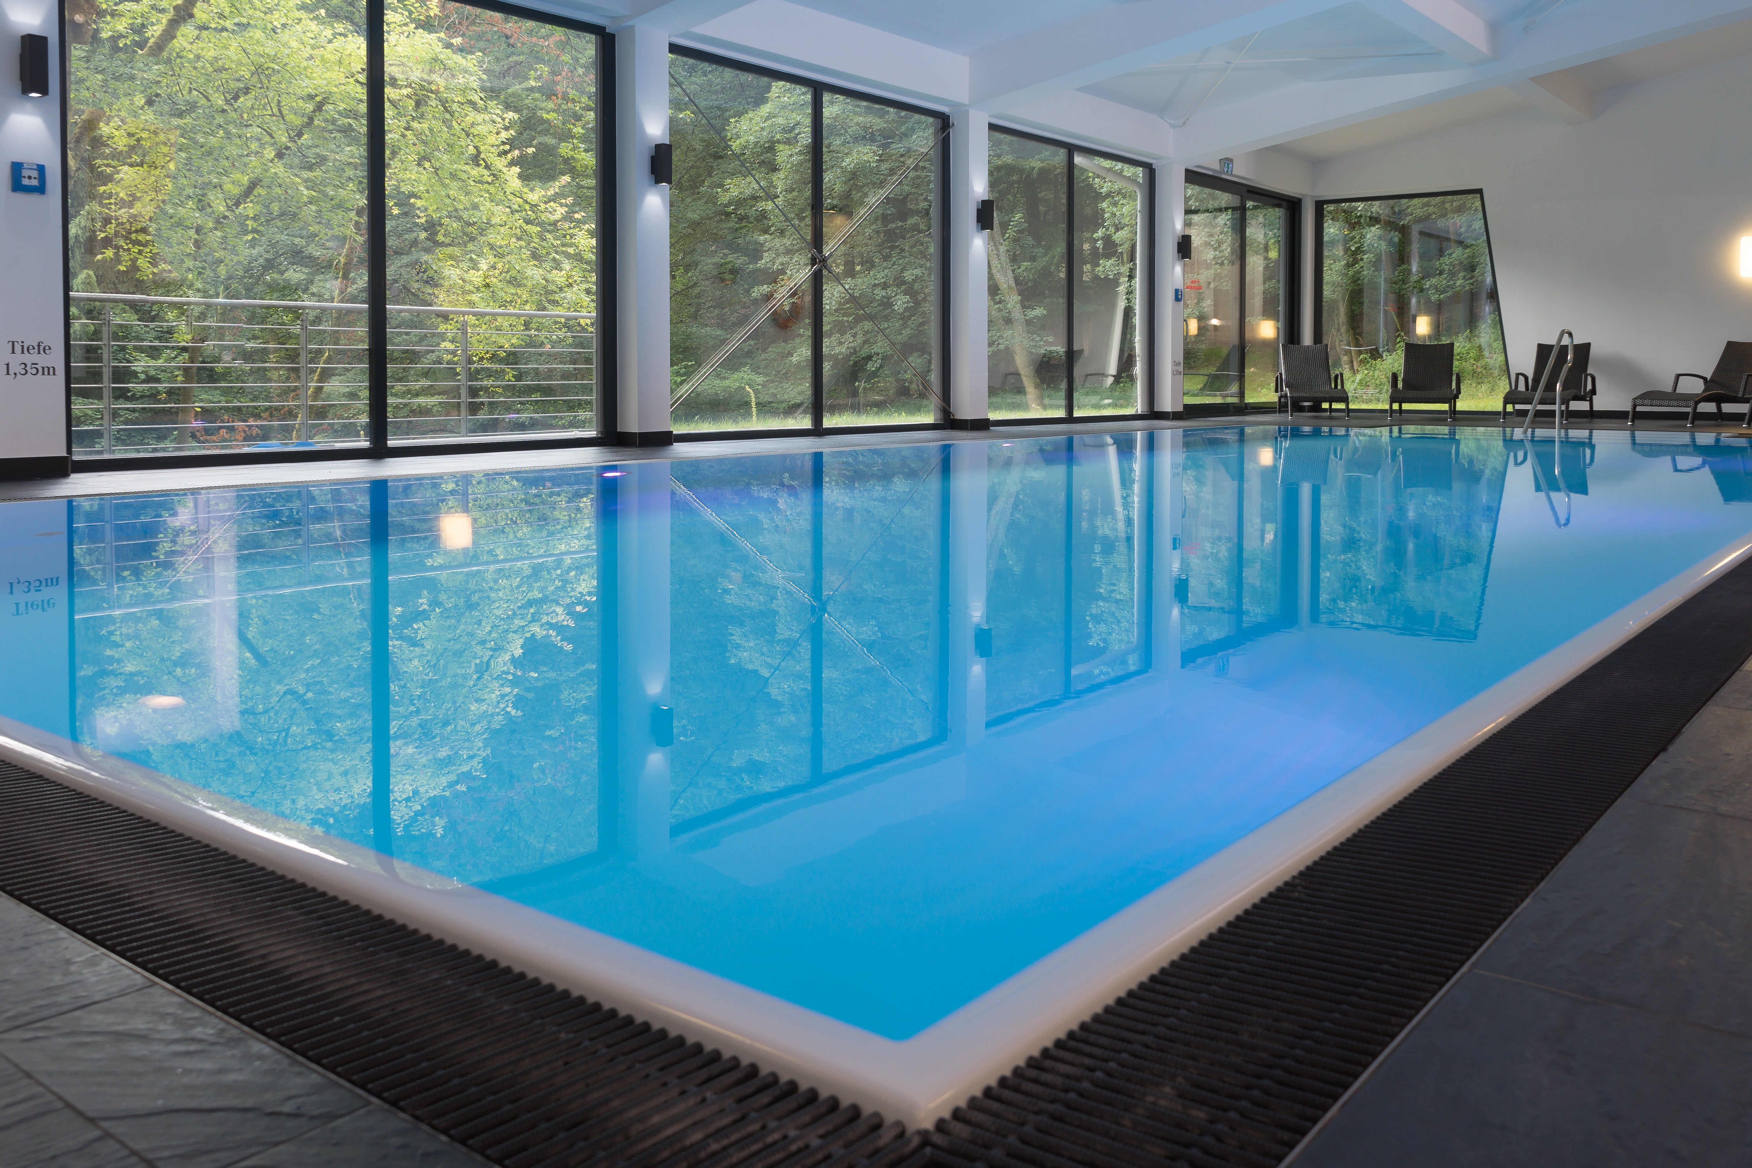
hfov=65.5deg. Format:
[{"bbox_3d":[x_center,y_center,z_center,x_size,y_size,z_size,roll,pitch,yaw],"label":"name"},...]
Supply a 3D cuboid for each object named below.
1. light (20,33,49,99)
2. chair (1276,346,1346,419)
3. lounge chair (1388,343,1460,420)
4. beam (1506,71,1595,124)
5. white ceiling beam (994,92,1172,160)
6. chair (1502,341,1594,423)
[{"bbox_3d":[-3.683,-2.267,5.960,0.120,0.270,0.080,5,8,40],"label":"light"},{"bbox_3d":[5.044,-2.367,15.754,0.760,0.870,1.550,1,6,12],"label":"chair"},{"bbox_3d":[6.251,-2.322,15.497,0.760,0.870,1.550,3,7,26],"label":"lounge chair"},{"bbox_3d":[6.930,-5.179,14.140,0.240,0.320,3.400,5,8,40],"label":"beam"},{"bbox_3d":[1.950,-4.469,13.060,0.250,0.400,3.400,5,8,40],"label":"white ceiling beam"},{"bbox_3d":[7.355,-2.219,14.867,0.760,0.870,1.550,5,8,37],"label":"chair"}]

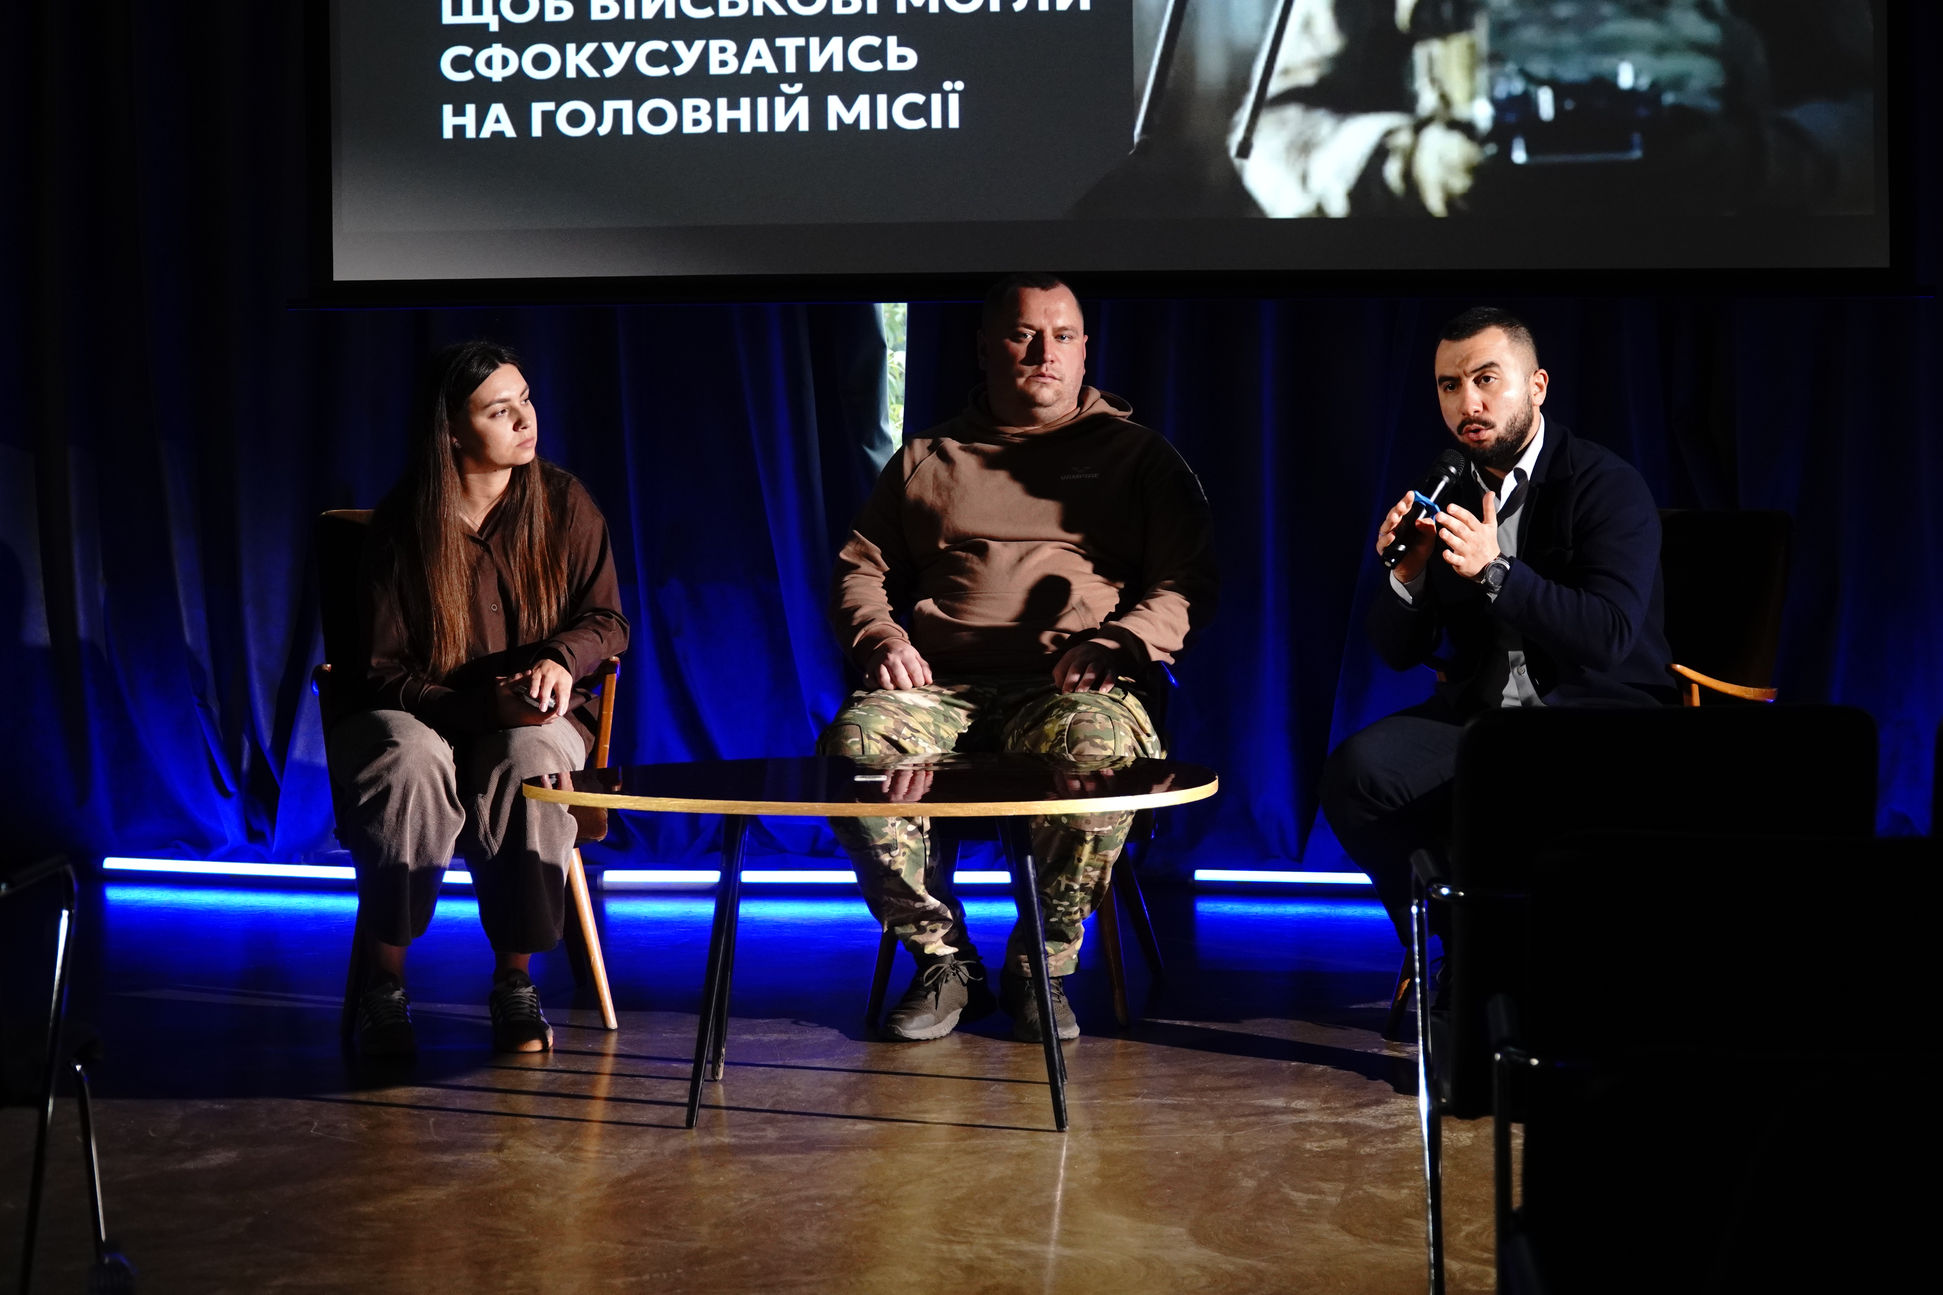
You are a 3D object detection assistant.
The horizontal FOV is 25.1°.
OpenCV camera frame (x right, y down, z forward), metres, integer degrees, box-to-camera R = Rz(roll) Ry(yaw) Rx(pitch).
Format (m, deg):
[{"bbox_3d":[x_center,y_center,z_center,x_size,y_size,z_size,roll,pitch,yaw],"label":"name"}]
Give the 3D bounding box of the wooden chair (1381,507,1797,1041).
[{"bbox_3d":[1.082,0.205,7.643,0.540,0.900,0.680,1,4,32],"label":"wooden chair"}]

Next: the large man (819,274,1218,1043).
[{"bbox_3d":[0.100,-0.008,7.841,0.700,1.325,0.760,0,3,5],"label":"large man"}]

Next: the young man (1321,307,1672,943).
[{"bbox_3d":[0.951,0.040,7.534,0.600,1.245,0.780,2,4,35],"label":"young man"}]

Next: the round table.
[{"bbox_3d":[-0.153,0.455,6.845,1.080,0.515,0.980,-1,3,0],"label":"round table"}]

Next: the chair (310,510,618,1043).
[{"bbox_3d":[-0.918,0.209,7.982,0.540,0.900,0.680,-1,3,-9],"label":"chair"}]

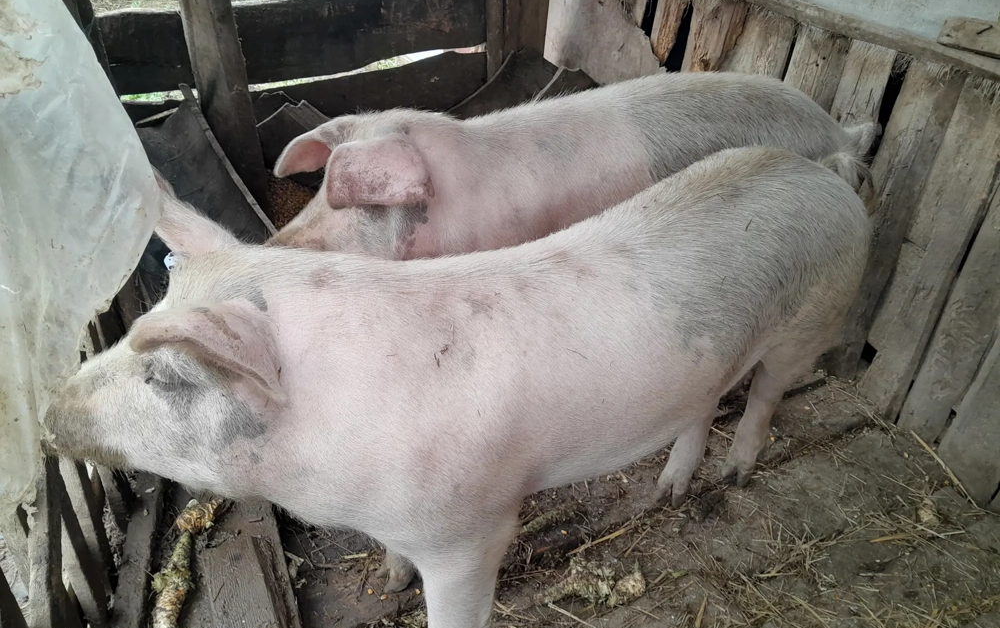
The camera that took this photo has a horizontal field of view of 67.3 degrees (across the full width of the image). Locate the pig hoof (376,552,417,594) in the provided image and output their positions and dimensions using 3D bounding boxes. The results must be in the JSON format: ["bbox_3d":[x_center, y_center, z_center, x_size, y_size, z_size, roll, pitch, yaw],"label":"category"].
[{"bbox_3d":[-0.178,0.447,1.294,0.066,0.050,0.053,-22,42,-28],"label":"pig hoof"}]

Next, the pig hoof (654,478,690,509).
[{"bbox_3d":[0.331,0.346,1.440,0.053,0.045,0.060,29,45,33],"label":"pig hoof"}]

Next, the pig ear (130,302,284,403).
[{"bbox_3d":[-0.281,0.040,0.727,0.140,0.080,0.100,-11,37,-14],"label":"pig ear"}]

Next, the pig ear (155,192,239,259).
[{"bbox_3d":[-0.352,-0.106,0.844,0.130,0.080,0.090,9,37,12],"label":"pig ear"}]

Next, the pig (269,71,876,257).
[{"bbox_3d":[0.060,-0.096,1.476,1.270,0.720,0.380,-9,37,-12],"label":"pig"}]

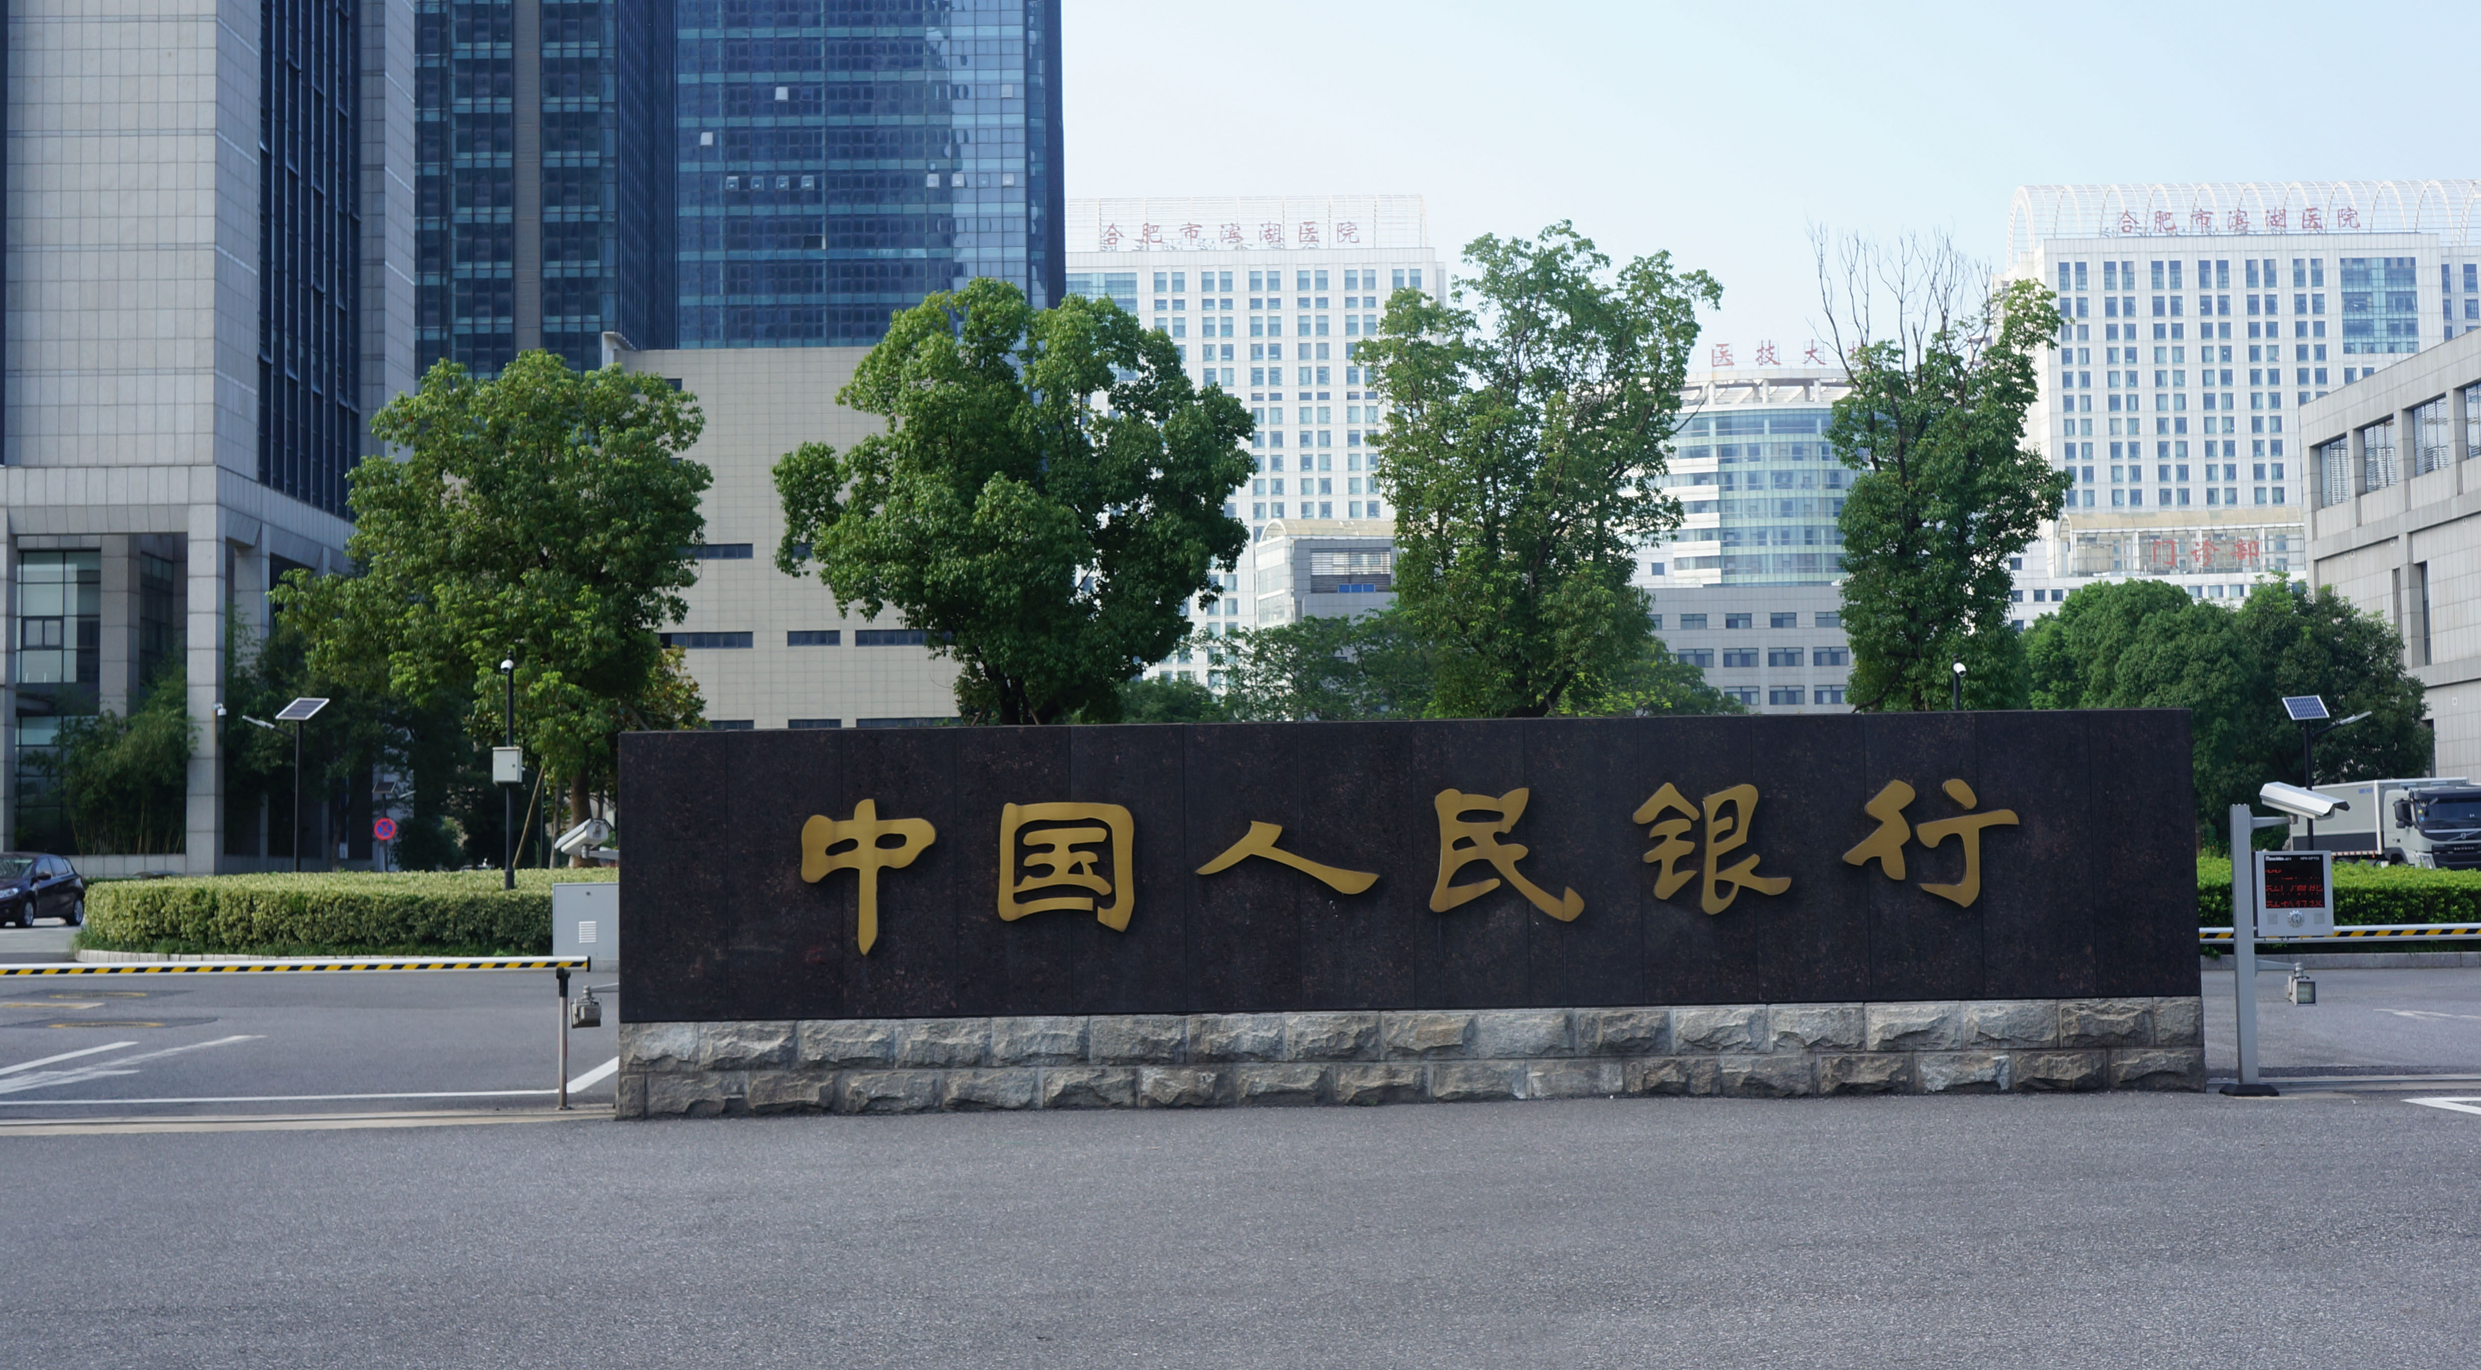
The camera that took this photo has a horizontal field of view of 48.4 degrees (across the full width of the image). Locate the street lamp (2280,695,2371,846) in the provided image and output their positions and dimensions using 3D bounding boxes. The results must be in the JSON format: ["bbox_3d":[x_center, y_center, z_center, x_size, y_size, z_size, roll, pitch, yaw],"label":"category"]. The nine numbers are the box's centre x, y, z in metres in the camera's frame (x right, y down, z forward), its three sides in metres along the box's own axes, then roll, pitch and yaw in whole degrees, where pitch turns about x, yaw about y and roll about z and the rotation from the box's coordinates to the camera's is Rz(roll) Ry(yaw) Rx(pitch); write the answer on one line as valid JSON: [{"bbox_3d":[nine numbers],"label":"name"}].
[{"bbox_3d":[19.648,2.035,50.000,1.600,3.800,0.700,-2,-4,16],"label":"street lamp"}]

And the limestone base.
[{"bbox_3d":[0.924,2.005,15.040,8.450,0.510,0.650,-1,-4,-1],"label":"limestone base"}]

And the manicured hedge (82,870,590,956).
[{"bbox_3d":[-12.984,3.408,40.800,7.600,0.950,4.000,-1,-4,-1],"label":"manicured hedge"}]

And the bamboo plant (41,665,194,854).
[{"bbox_3d":[-35.753,2.594,88.000,4.900,6.300,3.200,-1,-4,-1],"label":"bamboo plant"}]

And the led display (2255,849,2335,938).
[{"bbox_3d":[5.655,1.122,14.800,0.405,0.455,0.090,-1,-4,-5],"label":"led display"}]

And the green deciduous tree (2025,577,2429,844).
[{"bbox_3d":[31.987,1.579,90.000,12.800,10.000,8.500,-1,-4,-1],"label":"green deciduous tree"}]

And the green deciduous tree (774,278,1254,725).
[{"bbox_3d":[-3.720,-1.661,45.500,7.800,9.900,7.200,-1,-4,-1],"label":"green deciduous tree"}]

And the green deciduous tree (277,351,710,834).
[{"bbox_3d":[-12.379,-1.065,46.000,7.000,9.000,6.600,-1,-4,-1],"label":"green deciduous tree"}]

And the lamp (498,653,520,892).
[{"bbox_3d":[-10.331,1.588,39.000,0.420,4.050,0.350,-1,-4,-1],"label":"lamp"}]

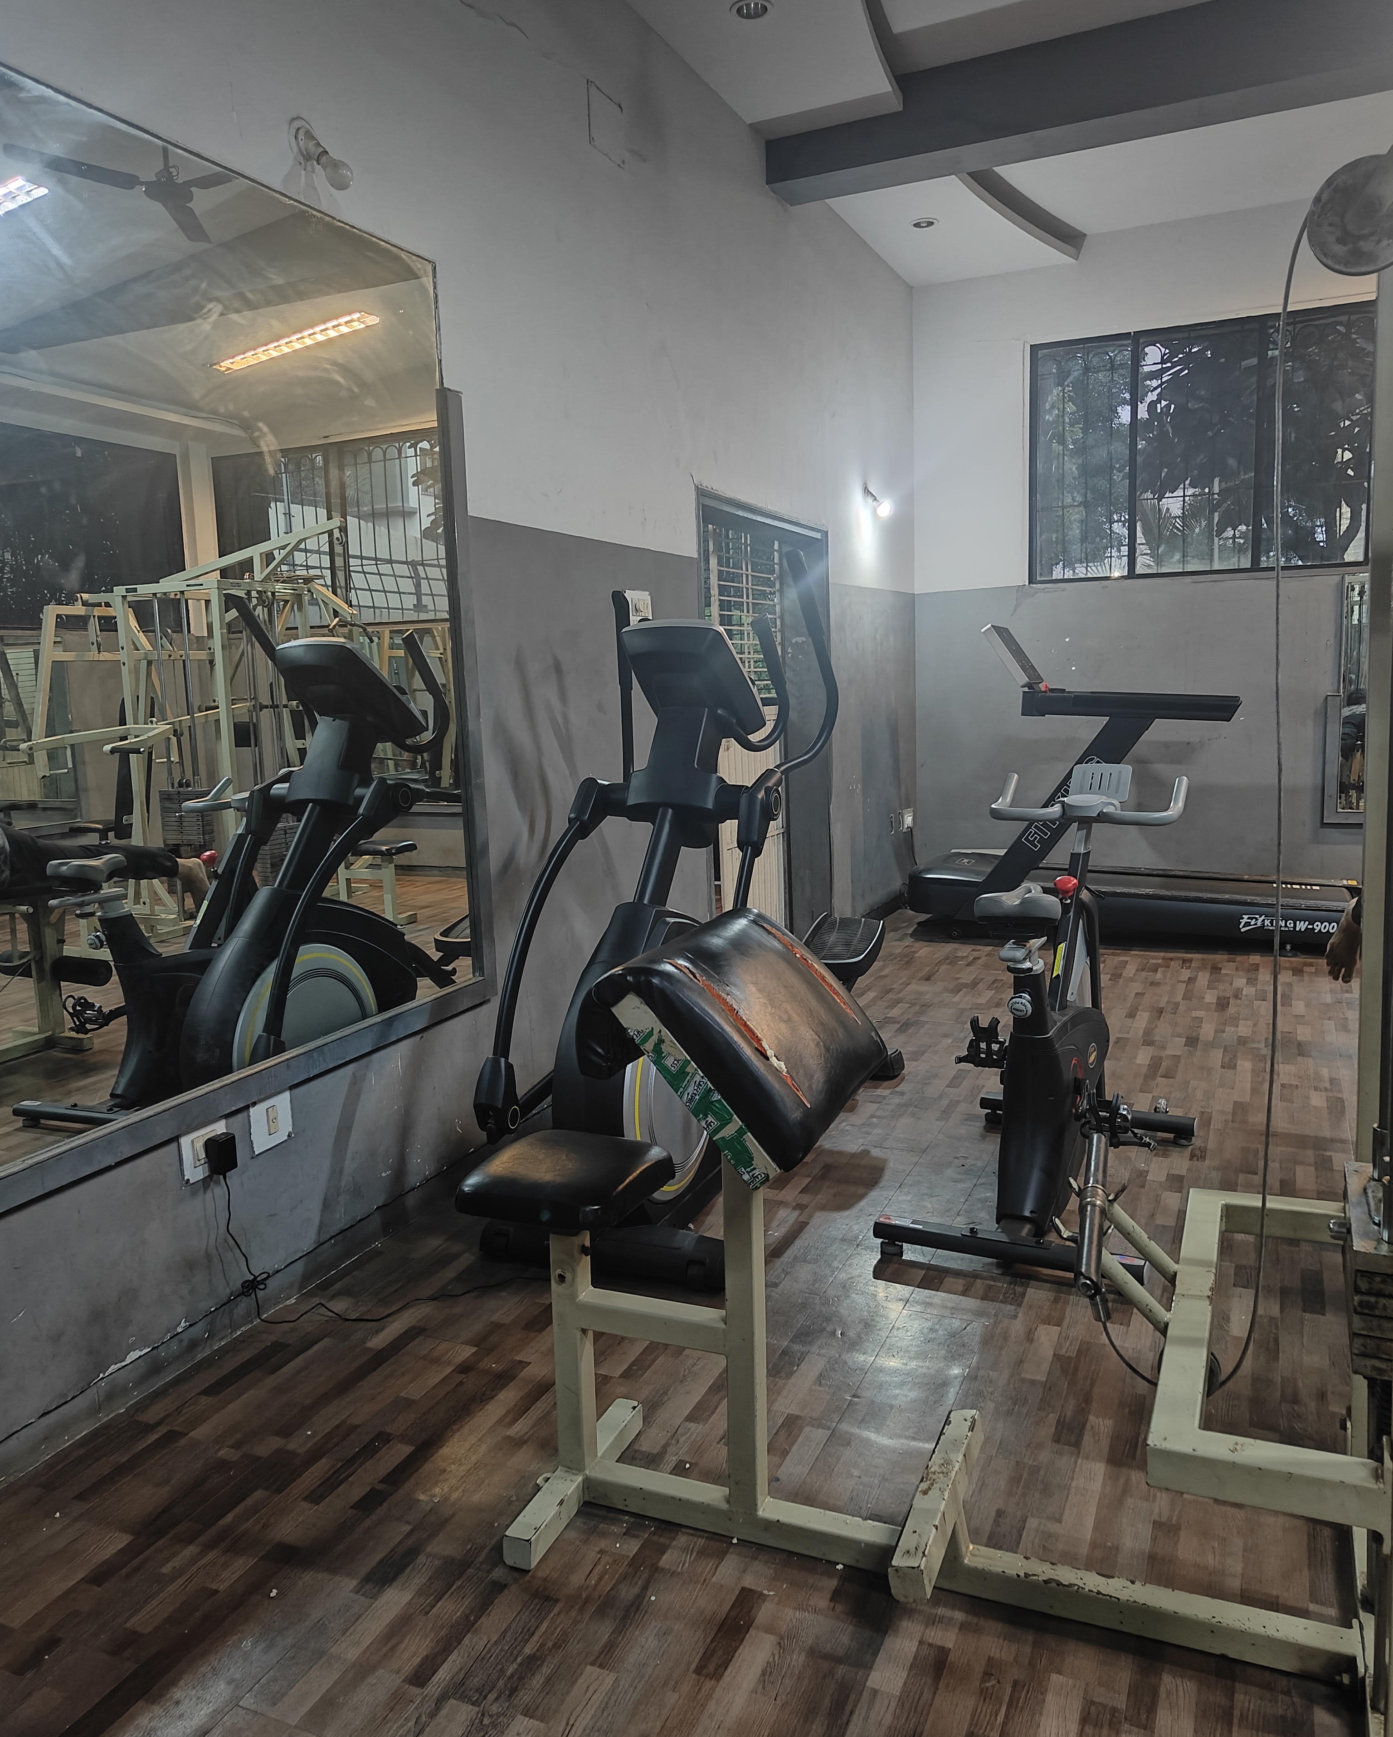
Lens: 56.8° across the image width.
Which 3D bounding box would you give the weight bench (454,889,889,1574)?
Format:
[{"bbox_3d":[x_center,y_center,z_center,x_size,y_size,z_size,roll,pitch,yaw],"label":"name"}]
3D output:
[{"bbox_3d":[-0.031,0.594,2.049,0.685,0.993,0.526,2,9,24],"label":"weight bench"}]

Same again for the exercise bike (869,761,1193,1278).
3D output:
[{"bbox_3d":[0.914,0.314,3.303,0.626,1.112,1.132,2,9,24],"label":"exercise bike"}]

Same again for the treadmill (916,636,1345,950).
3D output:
[{"bbox_3d":[2.225,-0.456,6.555,2.194,1.579,0.874,2,9,24],"label":"treadmill"}]

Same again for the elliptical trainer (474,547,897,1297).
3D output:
[{"bbox_3d":[0.061,-0.009,3.658,0.685,1.698,1.767,2,9,24],"label":"elliptical trainer"}]

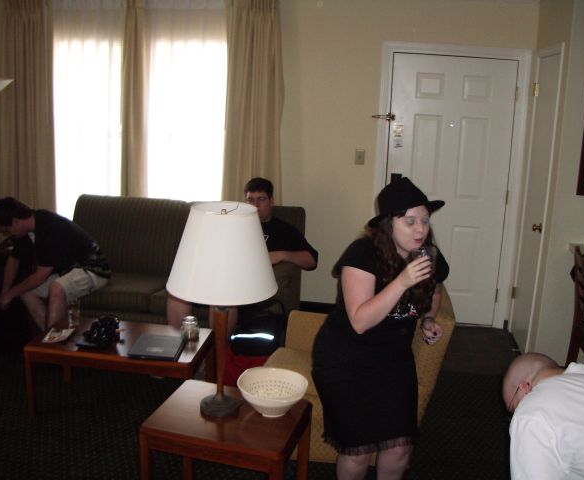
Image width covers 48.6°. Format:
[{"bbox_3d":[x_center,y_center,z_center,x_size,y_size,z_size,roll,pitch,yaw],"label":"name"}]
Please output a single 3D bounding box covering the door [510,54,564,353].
[{"bbox_3d":[1.654,-0.214,4.384,0.050,2.030,0.620,4,12,6],"label":"door"}]

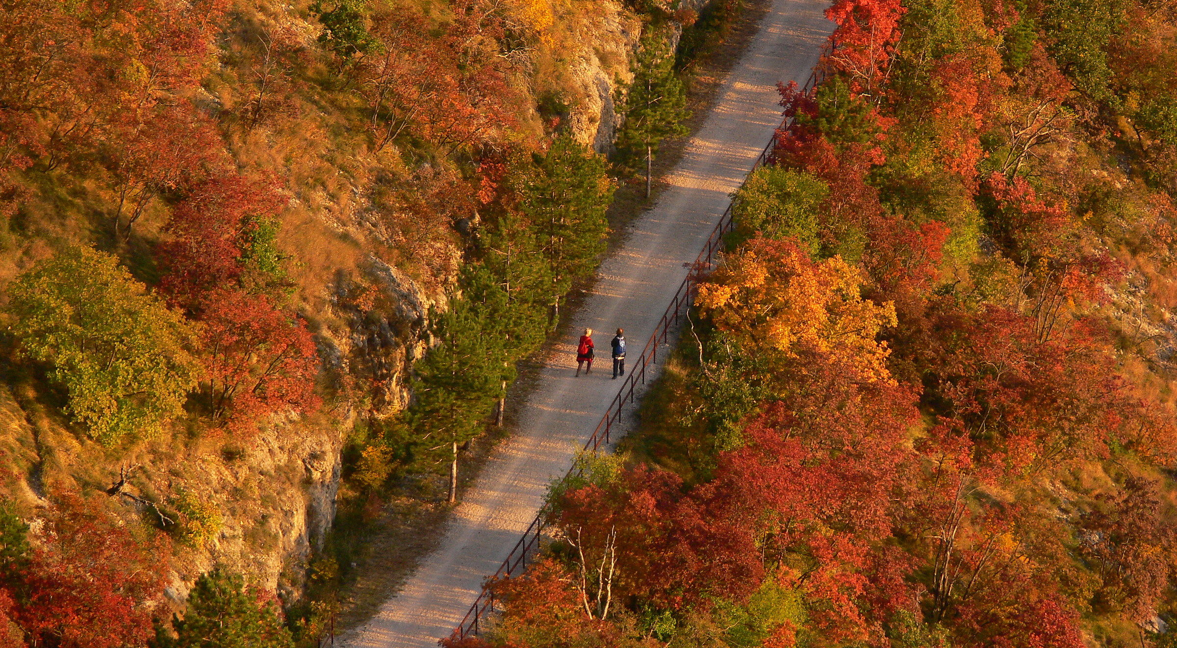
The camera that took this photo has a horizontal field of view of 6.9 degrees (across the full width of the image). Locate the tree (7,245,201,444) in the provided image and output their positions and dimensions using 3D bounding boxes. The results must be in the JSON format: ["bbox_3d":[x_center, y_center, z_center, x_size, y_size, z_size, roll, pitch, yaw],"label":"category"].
[{"bbox_3d":[-14.640,0.620,295.500,5.800,6.000,5.400,0,18,0],"label":"tree"}]

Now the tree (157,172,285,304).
[{"bbox_3d":[-11.650,-2.810,310.500,4.000,4.400,3.700,0,18,0],"label":"tree"}]

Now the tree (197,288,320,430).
[{"bbox_3d":[-10.210,1.070,302.500,3.800,4.500,3.600,0,18,0],"label":"tree"}]

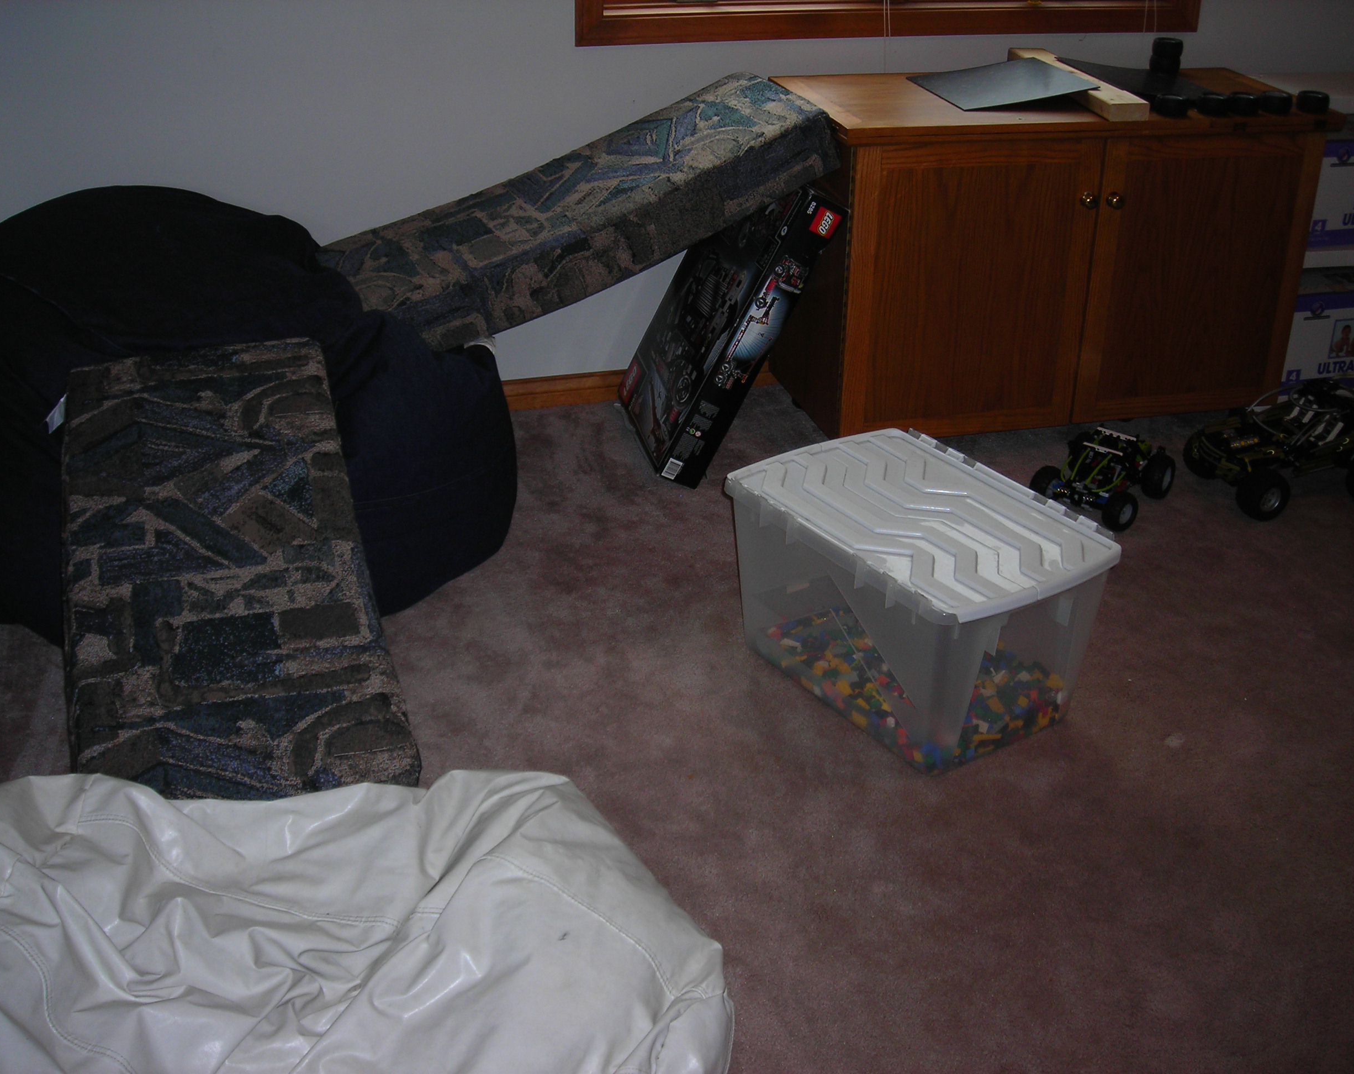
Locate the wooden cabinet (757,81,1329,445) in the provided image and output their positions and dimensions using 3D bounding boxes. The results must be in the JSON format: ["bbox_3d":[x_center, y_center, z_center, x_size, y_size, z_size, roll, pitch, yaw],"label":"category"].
[{"bbox_3d":[0.717,-0.558,3.117,1.011,0.643,0.423,-6,29,-14],"label":"wooden cabinet"}]

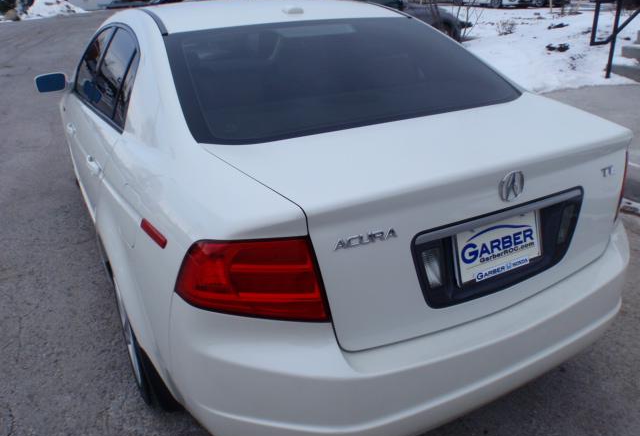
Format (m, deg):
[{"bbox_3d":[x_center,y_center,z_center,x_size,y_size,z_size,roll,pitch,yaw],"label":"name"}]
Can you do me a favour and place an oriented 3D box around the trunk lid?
[{"bbox_3d":[0.371,-0.048,1.650,1.270,0.460,0.630,-14,27,-25],"label":"trunk lid"}]

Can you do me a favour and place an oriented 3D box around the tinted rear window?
[{"bbox_3d":[0.085,-0.595,1.966,1.330,0.100,0.760,-14,49,-25],"label":"tinted rear window"}]

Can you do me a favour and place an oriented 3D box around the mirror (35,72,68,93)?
[{"bbox_3d":[-1.717,-0.867,3.310,0.210,0.130,0.120,-14,27,-25],"label":"mirror"}]

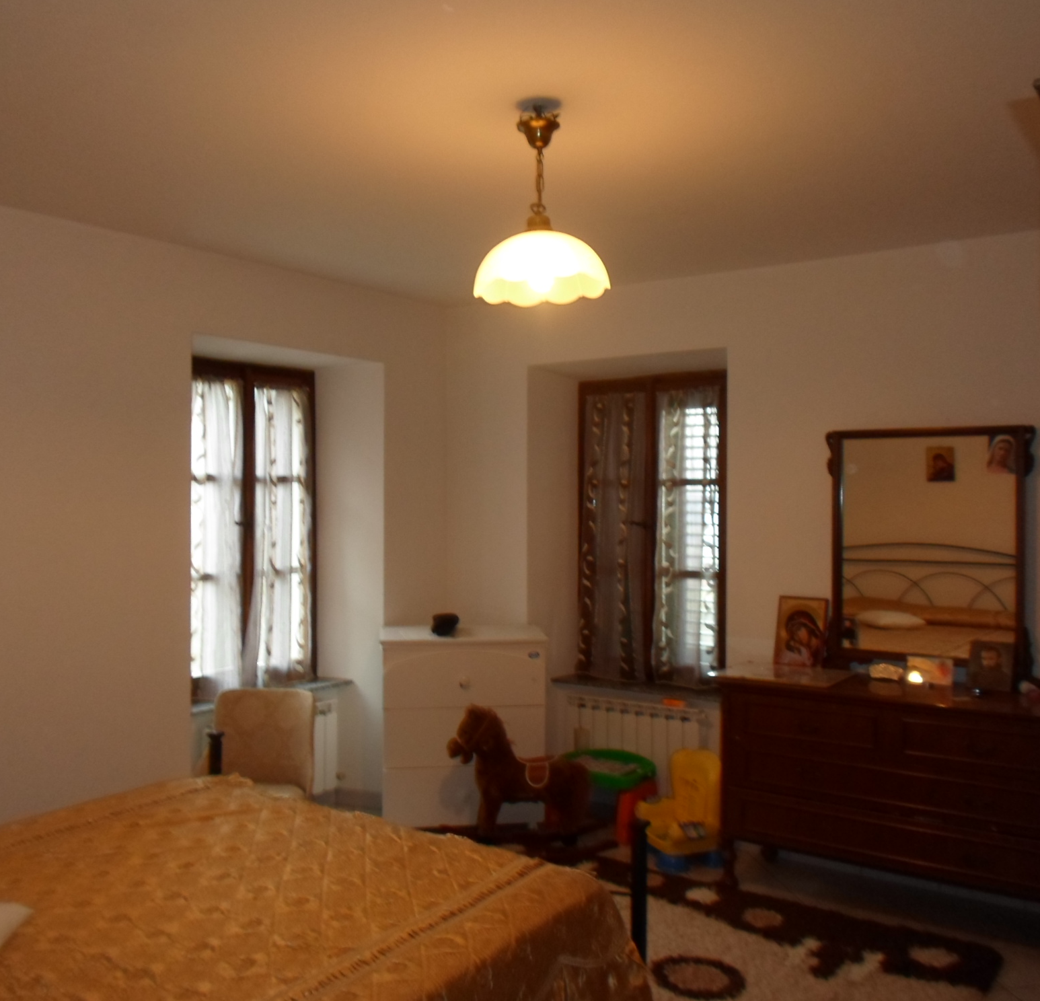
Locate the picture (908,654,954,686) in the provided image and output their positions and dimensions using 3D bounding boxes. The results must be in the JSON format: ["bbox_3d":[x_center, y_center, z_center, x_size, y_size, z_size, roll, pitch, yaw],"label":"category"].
[{"bbox_3d":[1.600,0.663,3.760,0.168,0.108,0.020,0,-8,33],"label":"picture"}]

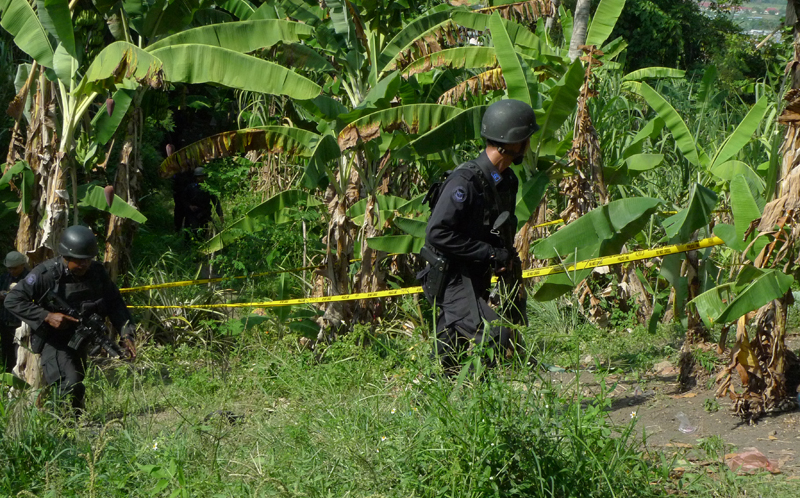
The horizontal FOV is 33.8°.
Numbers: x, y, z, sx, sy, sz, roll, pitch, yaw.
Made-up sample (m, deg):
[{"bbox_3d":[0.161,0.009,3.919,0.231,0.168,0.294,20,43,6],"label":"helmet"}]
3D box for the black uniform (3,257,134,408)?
[{"bbox_3d":[-2.164,0.617,8.600,0.760,1.150,0.500,-3,8,-25],"label":"black uniform"}]

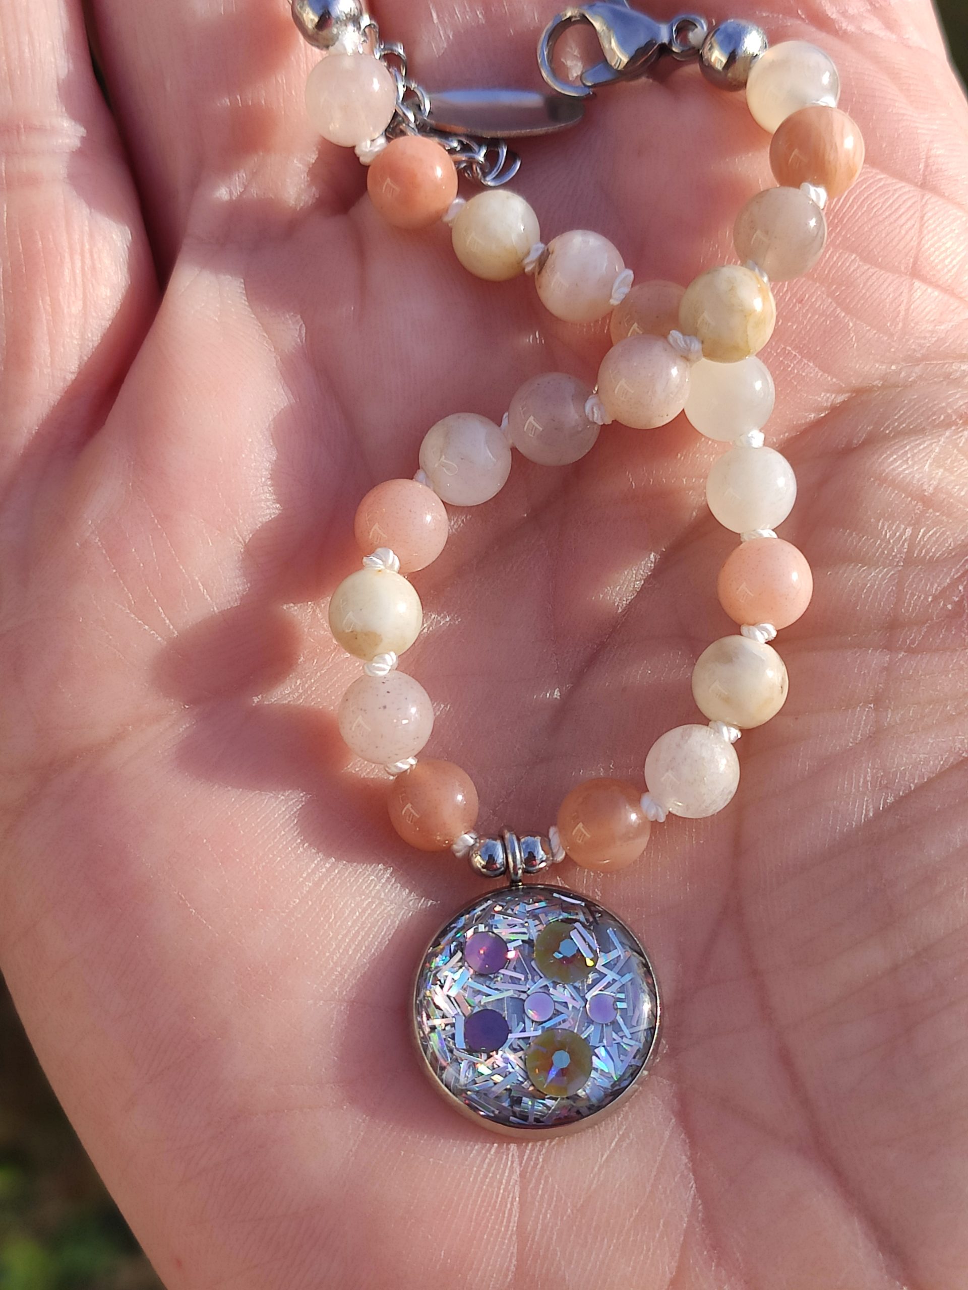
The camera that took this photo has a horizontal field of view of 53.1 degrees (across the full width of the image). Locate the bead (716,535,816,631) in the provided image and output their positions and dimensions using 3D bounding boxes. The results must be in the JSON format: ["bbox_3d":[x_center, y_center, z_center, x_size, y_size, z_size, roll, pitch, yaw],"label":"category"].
[{"bbox_3d":[0.024,-0.005,0.084,0.008,0.008,0.008,0,60,0],"label":"bead"}]

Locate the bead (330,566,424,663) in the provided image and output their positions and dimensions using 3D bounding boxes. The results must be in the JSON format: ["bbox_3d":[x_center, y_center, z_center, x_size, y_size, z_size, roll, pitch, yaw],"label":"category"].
[{"bbox_3d":[-0.009,-0.003,0.084,0.008,0.008,0.008,1,55,-1],"label":"bead"}]

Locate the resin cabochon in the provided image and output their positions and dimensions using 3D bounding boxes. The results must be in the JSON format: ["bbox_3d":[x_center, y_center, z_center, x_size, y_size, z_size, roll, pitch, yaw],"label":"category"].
[{"bbox_3d":[0.005,0.032,0.085,0.021,0.006,0.021,-4,66,0],"label":"resin cabochon"}]

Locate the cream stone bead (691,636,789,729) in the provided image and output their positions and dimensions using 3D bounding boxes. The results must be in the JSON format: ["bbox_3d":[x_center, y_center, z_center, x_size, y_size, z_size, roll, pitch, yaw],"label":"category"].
[{"bbox_3d":[0.022,0.003,0.083,0.008,0.008,0.008,0,53,0],"label":"cream stone bead"}]

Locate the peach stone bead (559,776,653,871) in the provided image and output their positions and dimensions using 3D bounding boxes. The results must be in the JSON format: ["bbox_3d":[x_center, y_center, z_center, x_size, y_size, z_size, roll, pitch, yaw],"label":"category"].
[{"bbox_3d":[0.010,0.015,0.084,0.008,0.008,0.008,0,60,0],"label":"peach stone bead"}]

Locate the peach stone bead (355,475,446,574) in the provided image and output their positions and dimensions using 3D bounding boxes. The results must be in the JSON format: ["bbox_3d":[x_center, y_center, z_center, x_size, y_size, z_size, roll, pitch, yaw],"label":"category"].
[{"bbox_3d":[-0.007,-0.010,0.083,0.008,0.008,0.008,0,53,0],"label":"peach stone bead"}]

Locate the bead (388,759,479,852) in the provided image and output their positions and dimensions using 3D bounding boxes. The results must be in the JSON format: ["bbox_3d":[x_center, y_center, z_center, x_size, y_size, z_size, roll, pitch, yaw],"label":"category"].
[{"bbox_3d":[-0.004,0.014,0.085,0.008,0.008,0.008,0,53,0],"label":"bead"}]

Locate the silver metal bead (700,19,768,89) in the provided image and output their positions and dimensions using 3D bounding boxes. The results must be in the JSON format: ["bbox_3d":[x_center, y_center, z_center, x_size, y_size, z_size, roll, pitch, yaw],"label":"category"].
[{"bbox_3d":[0.022,-0.053,0.087,0.006,0.006,0.006,1,55,-1],"label":"silver metal bead"}]

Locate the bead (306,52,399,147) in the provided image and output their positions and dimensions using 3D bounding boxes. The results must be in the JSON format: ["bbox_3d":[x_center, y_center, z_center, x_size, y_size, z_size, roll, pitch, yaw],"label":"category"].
[{"bbox_3d":[-0.012,-0.049,0.087,0.008,0.008,0.008,1,55,-1],"label":"bead"}]

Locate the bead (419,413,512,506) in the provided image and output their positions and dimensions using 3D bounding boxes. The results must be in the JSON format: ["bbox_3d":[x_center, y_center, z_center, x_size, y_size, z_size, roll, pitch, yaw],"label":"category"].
[{"bbox_3d":[-0.002,-0.016,0.084,0.008,0.008,0.008,0,60,0],"label":"bead"}]

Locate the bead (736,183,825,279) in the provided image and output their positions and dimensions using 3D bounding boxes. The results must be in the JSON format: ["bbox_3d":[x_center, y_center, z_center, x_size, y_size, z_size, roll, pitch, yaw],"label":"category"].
[{"bbox_3d":[0.027,-0.037,0.087,0.008,0.008,0.008,0,53,0],"label":"bead"}]

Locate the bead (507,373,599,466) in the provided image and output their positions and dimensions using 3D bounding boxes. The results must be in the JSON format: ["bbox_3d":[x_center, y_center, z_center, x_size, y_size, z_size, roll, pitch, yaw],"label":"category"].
[{"bbox_3d":[0.006,-0.020,0.085,0.008,0.008,0.008,1,55,-1],"label":"bead"}]

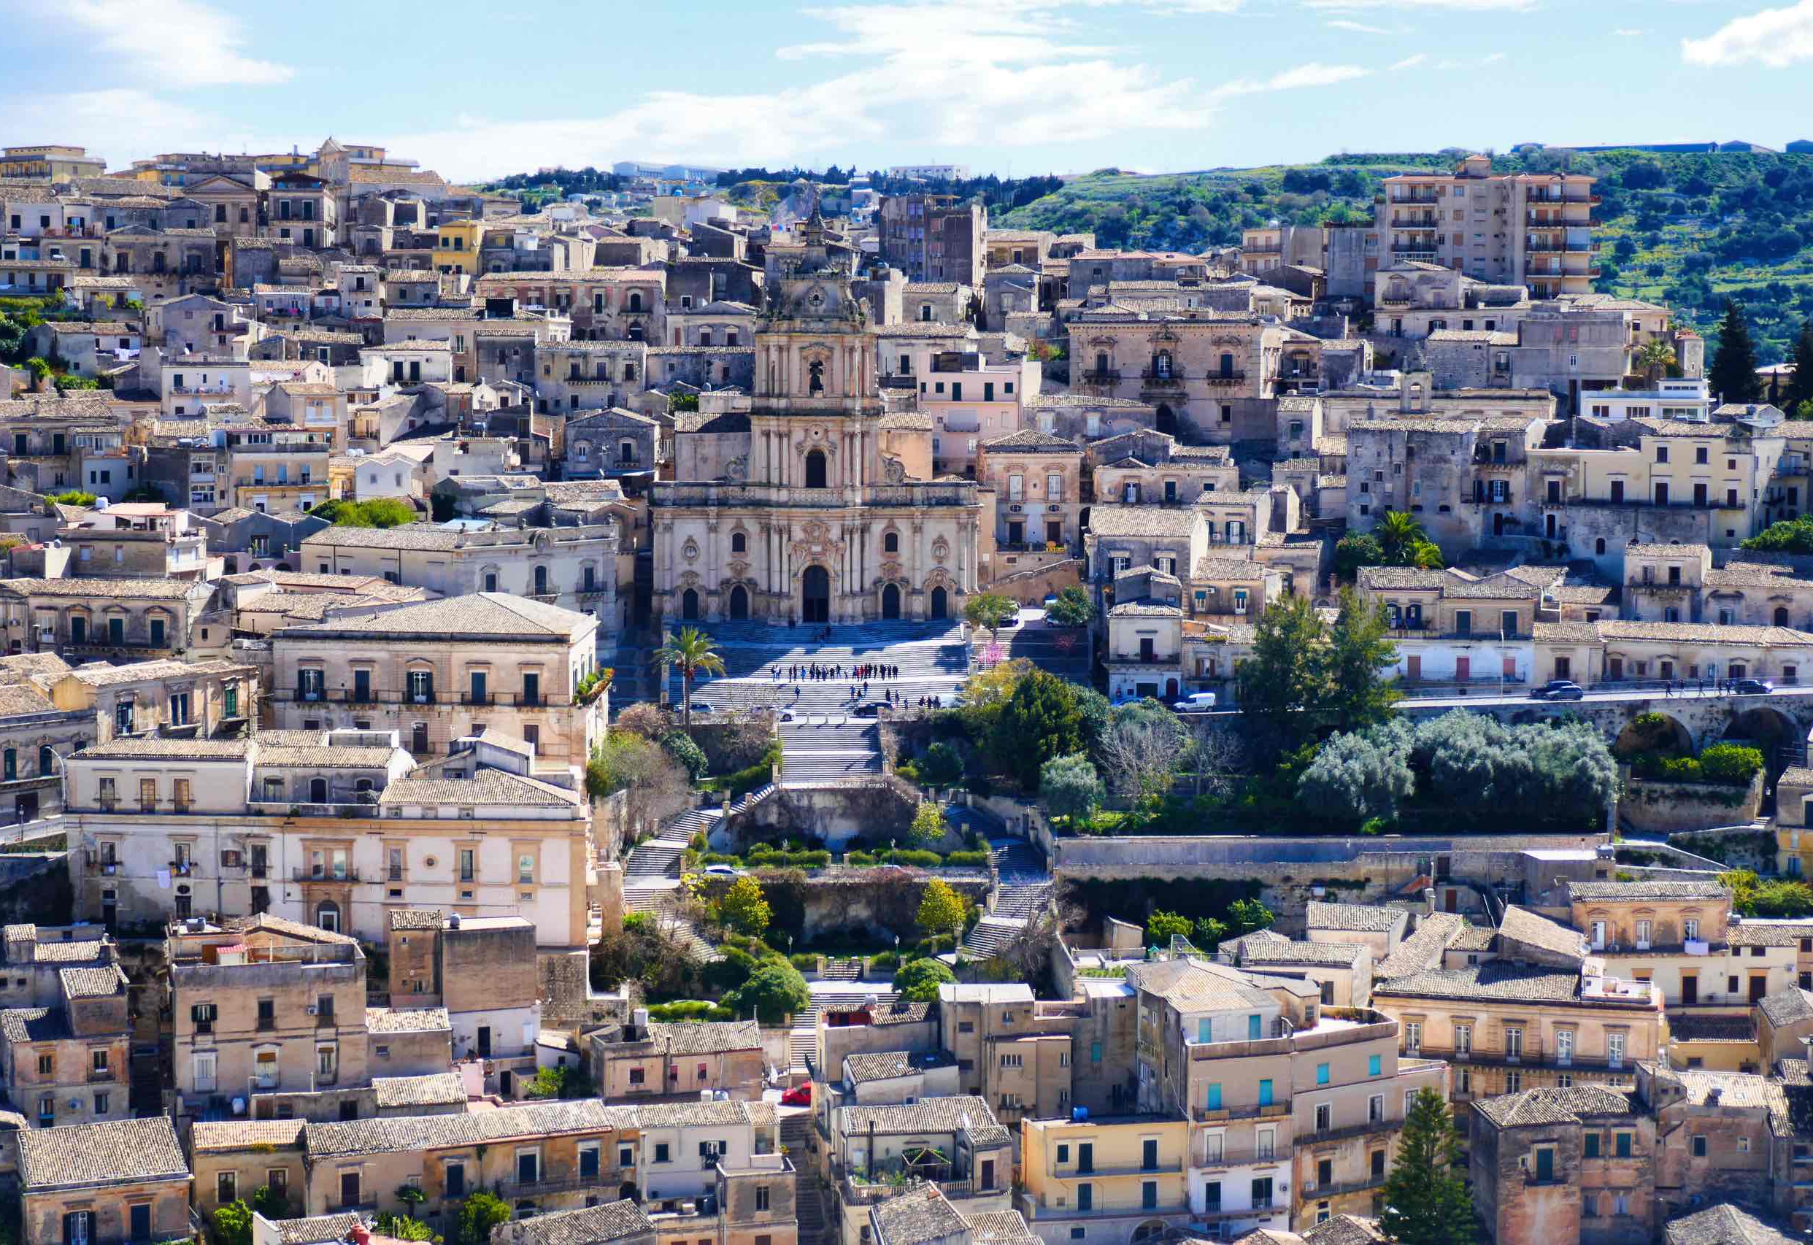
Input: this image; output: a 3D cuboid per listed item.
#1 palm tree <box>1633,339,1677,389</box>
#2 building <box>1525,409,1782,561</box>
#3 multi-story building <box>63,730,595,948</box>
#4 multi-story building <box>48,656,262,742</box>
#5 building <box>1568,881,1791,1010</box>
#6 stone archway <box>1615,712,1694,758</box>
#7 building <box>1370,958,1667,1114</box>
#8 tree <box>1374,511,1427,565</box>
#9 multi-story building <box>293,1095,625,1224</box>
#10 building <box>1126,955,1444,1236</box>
[{"bbox_3d":[93.510,-32.170,376.000,5.200,6.600,5.200,0,5,0],"label":"palm tree"},{"bbox_3d":[87.890,-16.380,351.000,26.040,17.790,14.000,3,5,28],"label":"building"},{"bbox_3d":[-50.610,18.860,267.000,44.370,17.560,13.000,0,5,1],"label":"multi-story building"},{"bbox_3d":[-71.780,8.320,288.000,7.500,9.000,19.500,4,7,37],"label":"multi-story building"},{"bbox_3d":[68.660,28.720,268.000,18.800,10.200,8.500,1,5,7],"label":"building"},{"bbox_3d":[82.550,12.520,332.000,8.800,5.300,5.000,1,5,5],"label":"stone archway"},{"bbox_3d":[50.850,34.600,250.000,22.500,11.800,11.000,3,6,24],"label":"building"},{"bbox_3d":[55.870,-8.760,340.000,5.600,7.500,5.600,0,5,0],"label":"tree"},{"bbox_3d":[-31.730,39.260,215.000,22.130,6.990,8.500,-1,5,-17],"label":"multi-story building"},{"bbox_3d":[29.610,36.990,236.000,21.910,18.500,11.000,-2,5,-22],"label":"building"}]

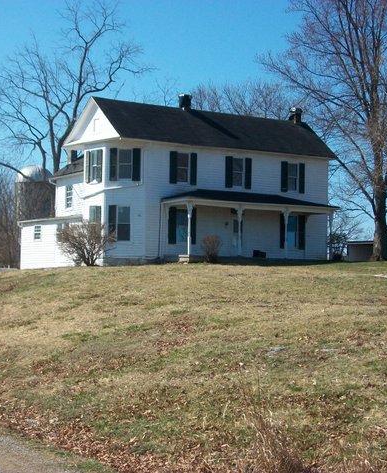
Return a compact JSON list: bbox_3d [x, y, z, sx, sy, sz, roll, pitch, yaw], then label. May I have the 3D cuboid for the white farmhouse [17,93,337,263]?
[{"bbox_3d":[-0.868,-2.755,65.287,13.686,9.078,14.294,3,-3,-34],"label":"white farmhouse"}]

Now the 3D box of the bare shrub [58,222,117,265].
[{"bbox_3d":[-5.088,0.347,57.200,2.750,2.150,2.600,1,-3,-5],"label":"bare shrub"}]

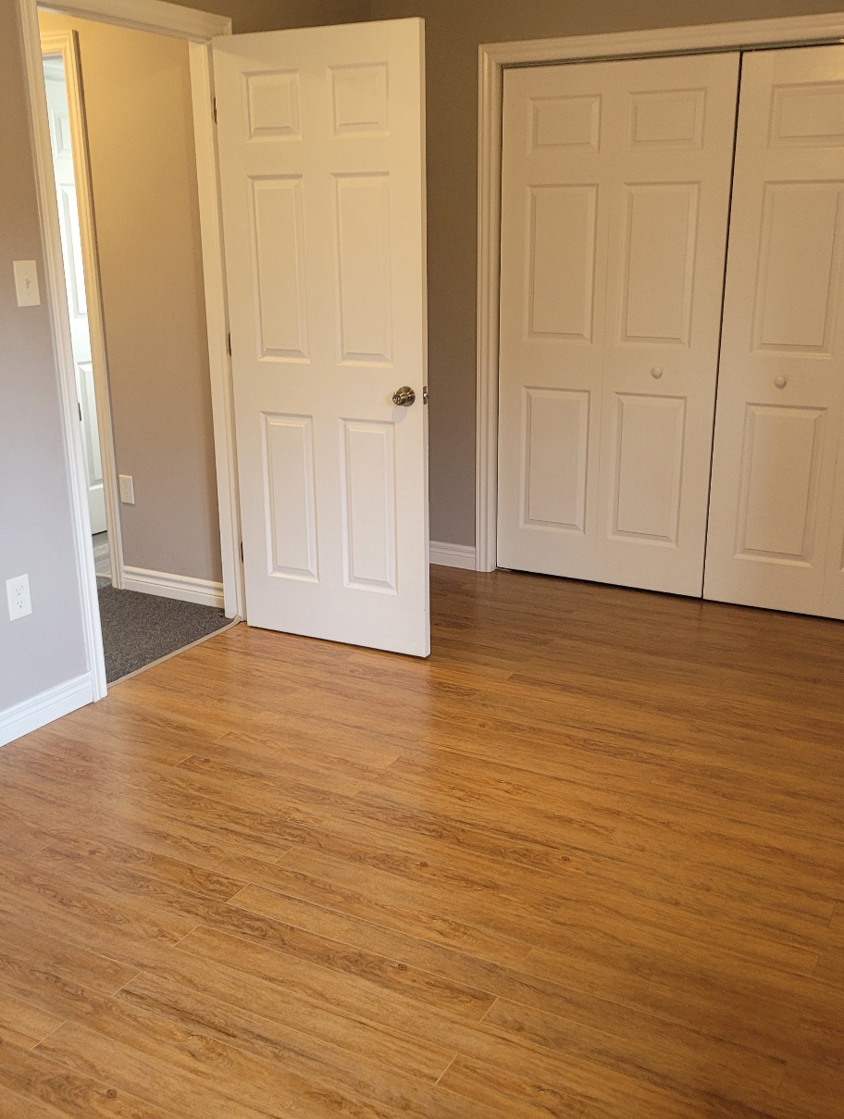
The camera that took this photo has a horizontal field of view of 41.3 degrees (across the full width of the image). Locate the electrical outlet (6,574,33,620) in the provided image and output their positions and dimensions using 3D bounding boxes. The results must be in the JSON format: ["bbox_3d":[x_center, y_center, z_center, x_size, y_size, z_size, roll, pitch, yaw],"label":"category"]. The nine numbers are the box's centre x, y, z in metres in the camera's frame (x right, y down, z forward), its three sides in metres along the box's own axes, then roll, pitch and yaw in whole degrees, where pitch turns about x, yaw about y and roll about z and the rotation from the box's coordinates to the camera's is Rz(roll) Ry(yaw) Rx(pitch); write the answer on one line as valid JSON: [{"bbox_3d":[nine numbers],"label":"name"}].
[{"bbox_3d":[-1.177,0.111,3.281,0.007,0.121,0.077,8,19,28],"label":"electrical outlet"}]

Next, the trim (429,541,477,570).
[{"bbox_3d":[0.034,-0.031,5.016,0.490,0.103,0.015,8,19,28],"label":"trim"}]

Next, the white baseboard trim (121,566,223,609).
[{"bbox_3d":[-0.997,0.114,4.561,0.576,0.103,0.015,8,19,28],"label":"white baseboard trim"}]

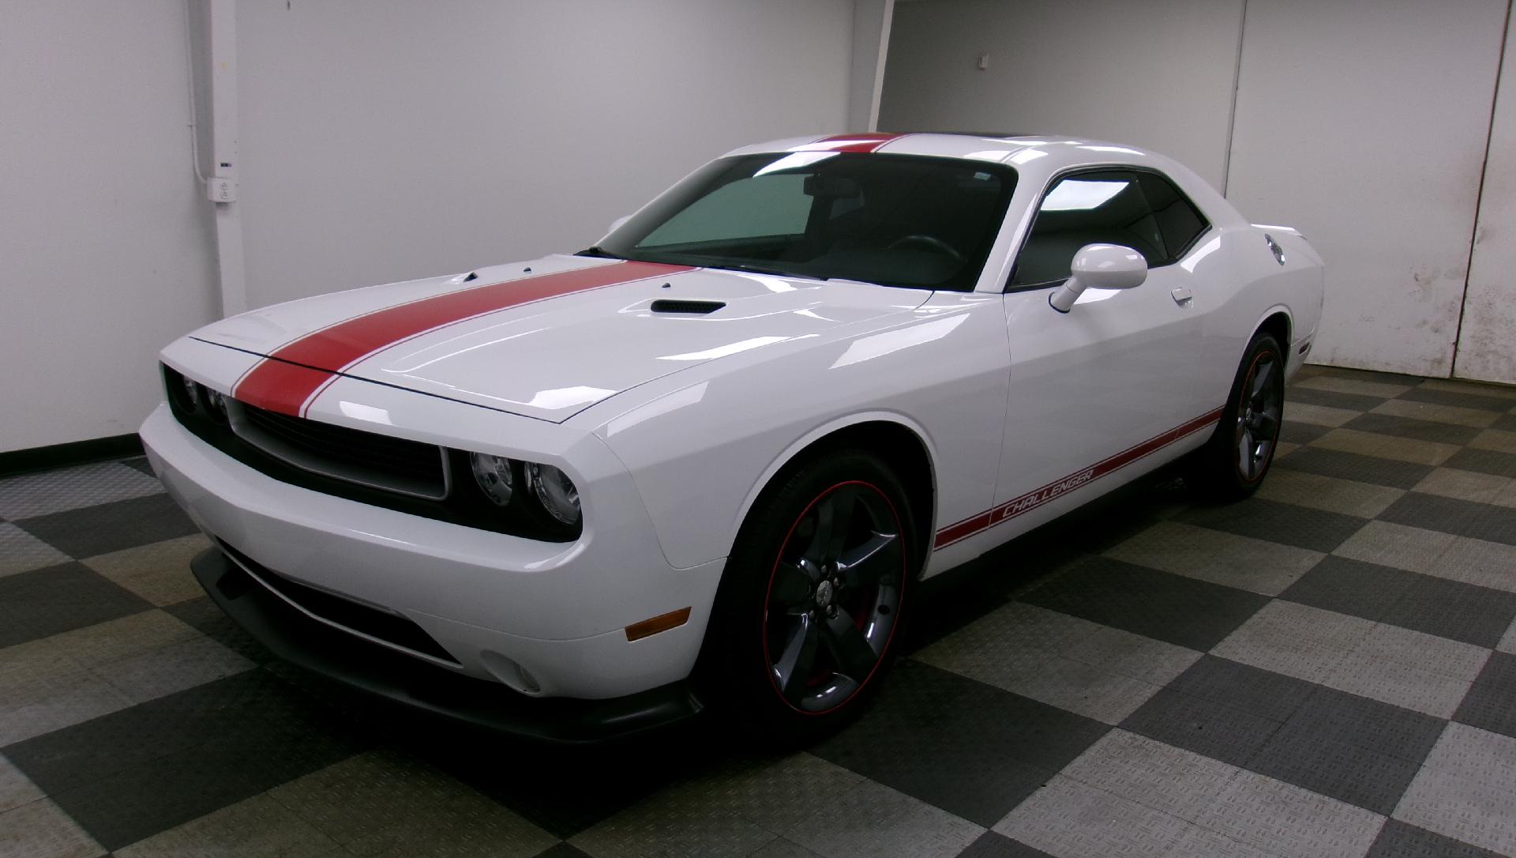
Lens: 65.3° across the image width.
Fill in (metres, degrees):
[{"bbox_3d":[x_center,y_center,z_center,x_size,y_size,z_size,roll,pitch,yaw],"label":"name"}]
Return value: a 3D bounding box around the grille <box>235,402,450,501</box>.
[{"bbox_3d":[-0.987,0.021,2.642,0.910,0.145,0.120,11,16,39],"label":"grille"}]

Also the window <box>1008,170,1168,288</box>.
[{"bbox_3d":[1.026,-0.648,3.739,0.070,0.360,1.240,-15,-1,41],"label":"window"}]

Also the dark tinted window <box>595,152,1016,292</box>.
[{"bbox_3d":[0.098,-0.675,3.815,1.520,0.140,0.770,12,48,39],"label":"dark tinted window"}]

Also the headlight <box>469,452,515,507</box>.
[{"bbox_3d":[-0.502,0.087,2.368,0.145,0.137,0.085,11,16,39],"label":"headlight"}]

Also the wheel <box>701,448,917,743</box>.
[{"bbox_3d":[0.117,0.370,2.813,0.245,0.725,0.725,12,16,39],"label":"wheel"}]

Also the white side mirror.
[{"bbox_3d":[0.982,-0.441,3.411,0.220,0.180,0.160,12,16,39],"label":"white side mirror"}]

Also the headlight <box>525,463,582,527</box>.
[{"bbox_3d":[-0.384,0.106,2.301,0.165,0.165,0.100,12,16,39],"label":"headlight"}]

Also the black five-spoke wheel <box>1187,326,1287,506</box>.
[{"bbox_3d":[1.998,-0.077,4.999,0.250,0.720,0.720,12,16,39],"label":"black five-spoke wheel"}]

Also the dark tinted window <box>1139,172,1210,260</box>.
[{"bbox_3d":[1.579,-0.791,4.394,0.060,0.320,0.520,-15,-1,41],"label":"dark tinted window"}]

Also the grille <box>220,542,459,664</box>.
[{"bbox_3d":[-1.013,0.361,2.692,1.020,0.133,0.130,11,16,39],"label":"grille"}]

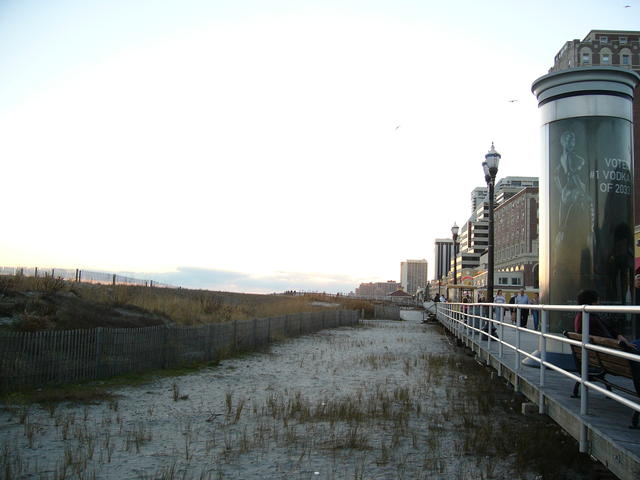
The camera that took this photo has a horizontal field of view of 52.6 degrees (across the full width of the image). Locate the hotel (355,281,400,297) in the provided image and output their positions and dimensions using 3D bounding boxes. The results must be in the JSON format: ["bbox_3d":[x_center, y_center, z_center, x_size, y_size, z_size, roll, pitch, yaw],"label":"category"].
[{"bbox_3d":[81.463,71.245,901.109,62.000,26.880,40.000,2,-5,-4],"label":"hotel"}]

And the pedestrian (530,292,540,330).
[{"bbox_3d":[9.117,3.025,27.275,0.480,1.570,0.360,-1,-6,33],"label":"pedestrian"}]

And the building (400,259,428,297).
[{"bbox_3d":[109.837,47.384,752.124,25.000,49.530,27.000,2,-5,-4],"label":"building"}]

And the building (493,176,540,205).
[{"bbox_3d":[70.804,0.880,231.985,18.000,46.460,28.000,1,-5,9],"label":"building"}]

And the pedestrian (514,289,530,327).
[{"bbox_3d":[9.308,3.136,29.685,0.540,1.790,0.360,1,-5,9],"label":"pedestrian"}]

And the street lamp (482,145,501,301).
[{"bbox_3d":[4.952,0.013,18.663,0.500,5.750,0.550,1,-5,9],"label":"street lamp"}]

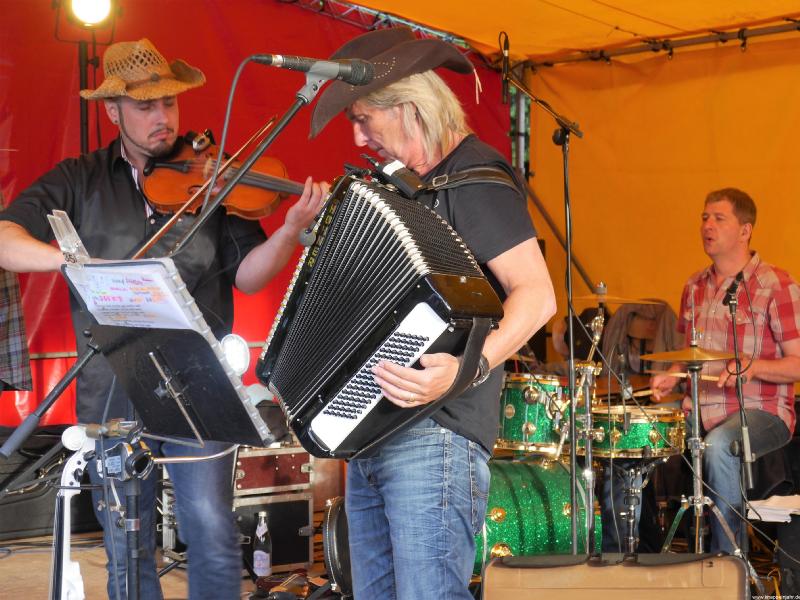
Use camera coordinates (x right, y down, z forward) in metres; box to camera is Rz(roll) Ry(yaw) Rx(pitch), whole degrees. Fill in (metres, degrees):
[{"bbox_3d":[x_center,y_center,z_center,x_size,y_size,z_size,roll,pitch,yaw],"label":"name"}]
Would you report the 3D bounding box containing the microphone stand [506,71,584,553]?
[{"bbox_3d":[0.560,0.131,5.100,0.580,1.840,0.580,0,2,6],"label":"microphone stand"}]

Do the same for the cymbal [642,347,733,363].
[{"bbox_3d":[0.981,0.184,4.950,0.356,0.050,0.356,-1,2,0],"label":"cymbal"}]

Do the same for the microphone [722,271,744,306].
[{"bbox_3d":[1.094,-0.038,4.850,0.030,0.140,0.030,41,-23,-31],"label":"microphone"}]

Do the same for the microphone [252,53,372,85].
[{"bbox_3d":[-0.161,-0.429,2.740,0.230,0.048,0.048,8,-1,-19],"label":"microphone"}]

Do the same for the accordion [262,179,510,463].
[{"bbox_3d":[-0.047,0.058,2.877,0.205,0.450,0.380,4,37,-49],"label":"accordion"}]

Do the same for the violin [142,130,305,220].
[{"bbox_3d":[-0.368,-0.287,3.695,0.590,0.206,0.085,9,-31,13],"label":"violin"}]

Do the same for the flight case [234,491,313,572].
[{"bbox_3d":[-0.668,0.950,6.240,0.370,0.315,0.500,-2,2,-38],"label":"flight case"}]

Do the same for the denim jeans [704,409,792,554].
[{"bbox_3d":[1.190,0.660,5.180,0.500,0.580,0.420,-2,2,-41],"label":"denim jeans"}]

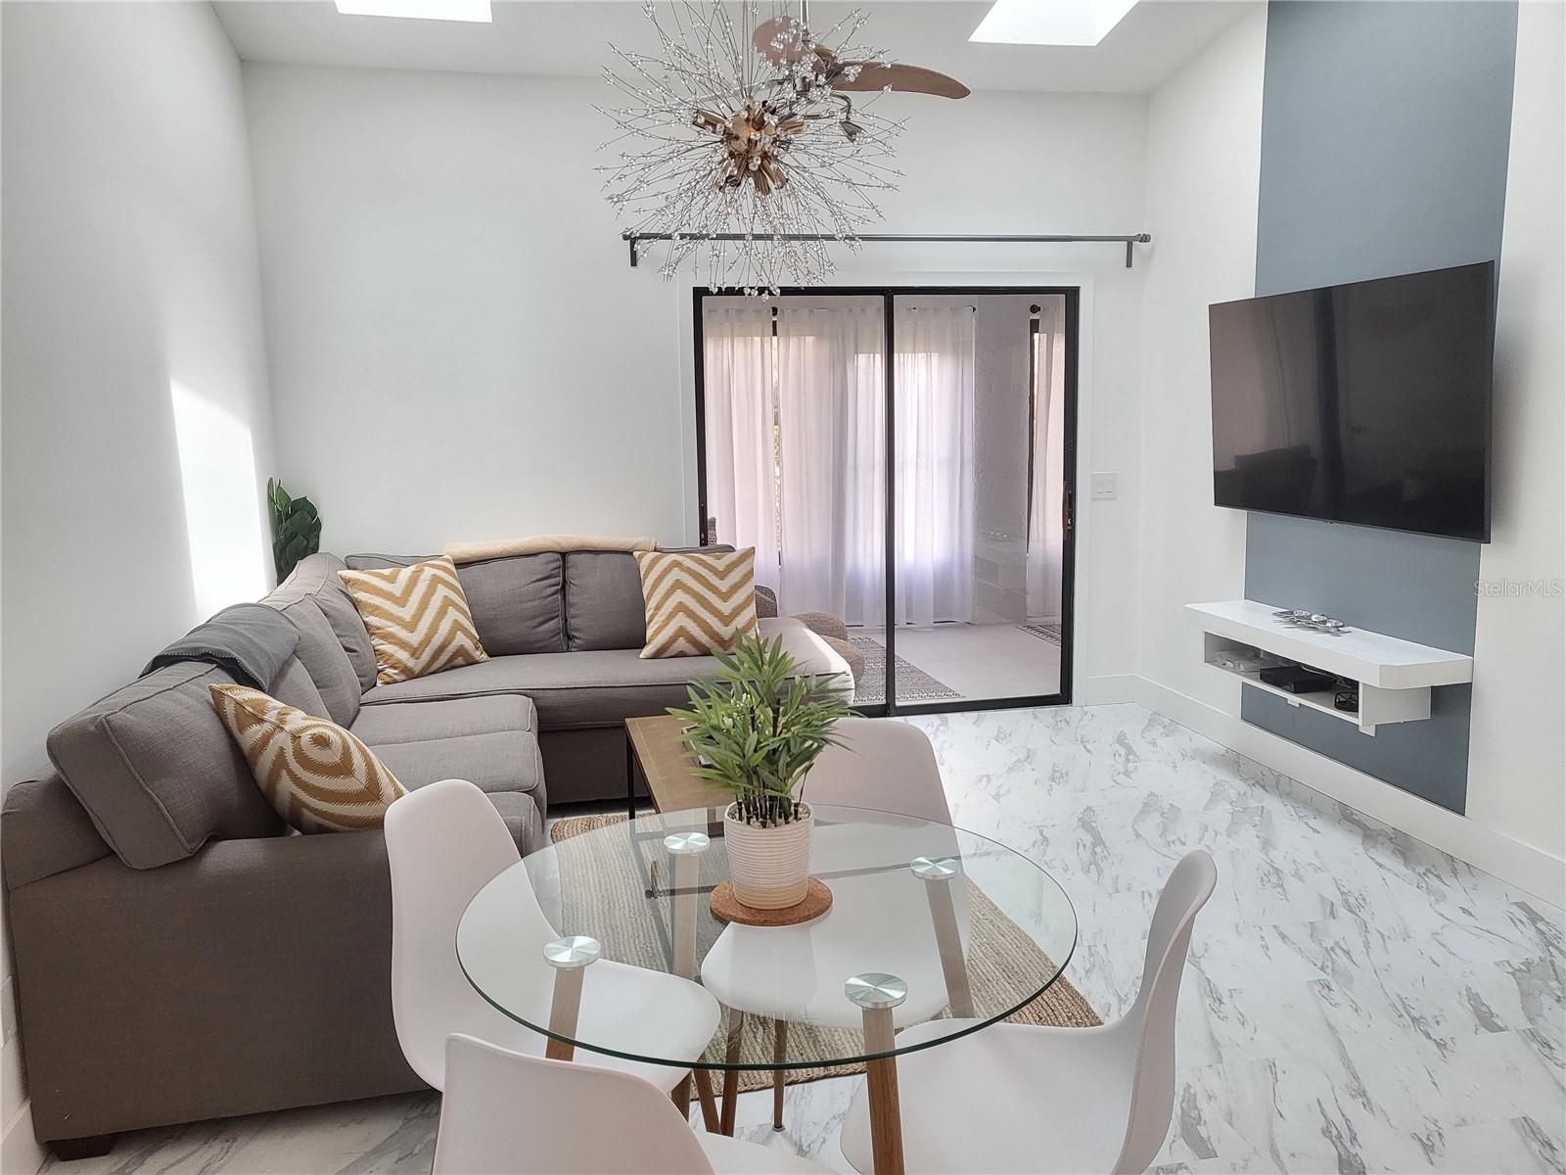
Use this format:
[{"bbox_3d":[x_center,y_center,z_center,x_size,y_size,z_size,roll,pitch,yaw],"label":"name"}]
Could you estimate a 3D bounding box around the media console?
[{"bbox_3d":[1.872,0.264,4.226,0.335,0.240,1.270,-2,8,-10],"label":"media console"}]

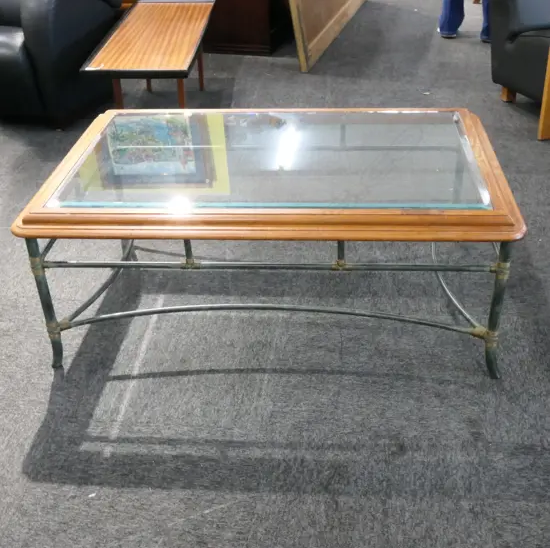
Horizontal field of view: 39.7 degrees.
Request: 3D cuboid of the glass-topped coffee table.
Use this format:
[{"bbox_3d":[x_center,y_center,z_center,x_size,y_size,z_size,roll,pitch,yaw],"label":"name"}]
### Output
[{"bbox_3d":[0.008,-0.136,2.249,1.240,0.472,0.825,1,32,5],"label":"glass-topped coffee table"}]

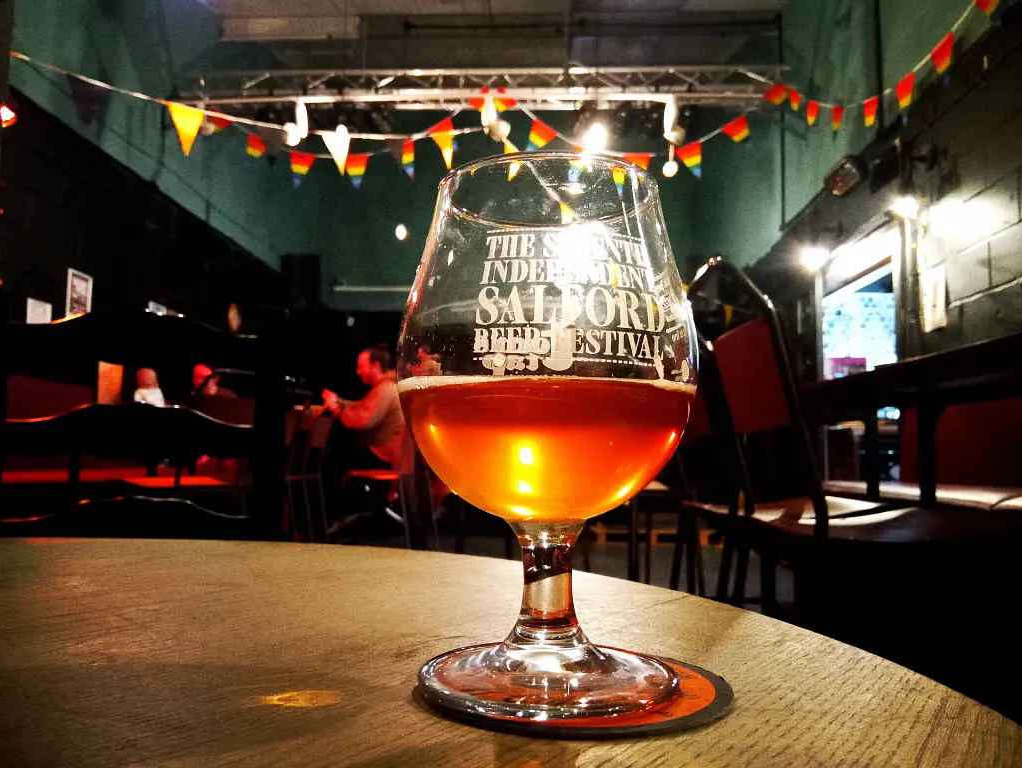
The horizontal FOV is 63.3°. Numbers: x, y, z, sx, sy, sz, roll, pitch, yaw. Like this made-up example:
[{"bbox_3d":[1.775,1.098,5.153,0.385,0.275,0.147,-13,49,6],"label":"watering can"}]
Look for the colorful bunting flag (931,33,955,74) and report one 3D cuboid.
[{"bbox_3d":[1.882,-1.384,3.594,0.015,0.205,0.180,0,-5,3],"label":"colorful bunting flag"}]

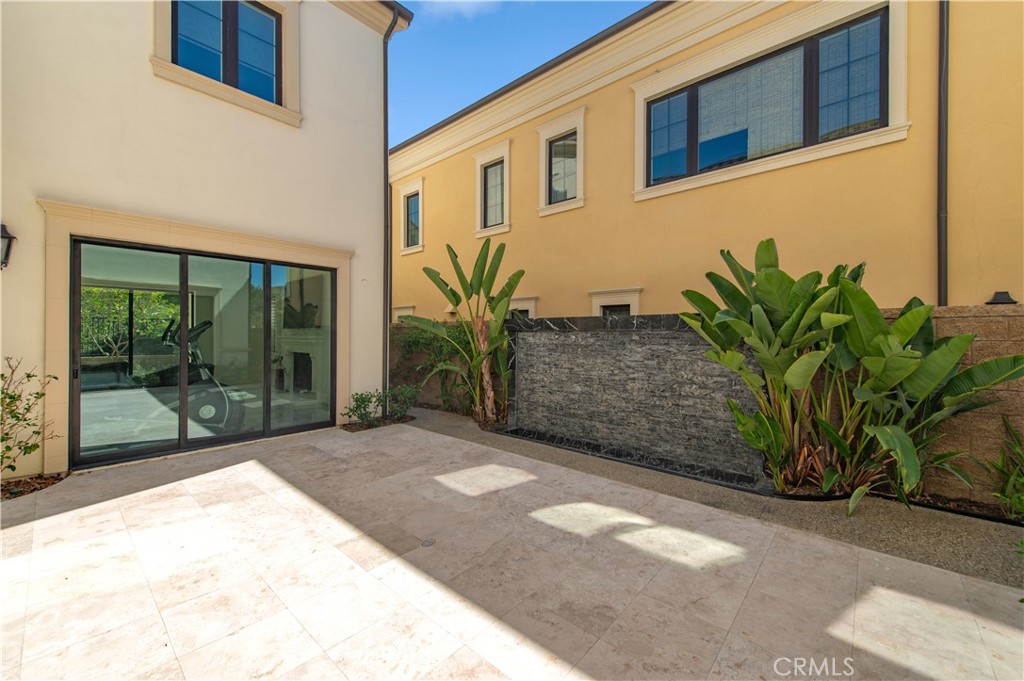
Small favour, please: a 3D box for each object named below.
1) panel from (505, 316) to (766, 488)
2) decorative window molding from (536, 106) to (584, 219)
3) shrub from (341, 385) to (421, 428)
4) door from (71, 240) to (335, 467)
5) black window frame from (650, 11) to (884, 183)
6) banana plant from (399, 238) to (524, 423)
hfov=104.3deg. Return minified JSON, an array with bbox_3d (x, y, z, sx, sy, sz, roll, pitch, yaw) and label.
[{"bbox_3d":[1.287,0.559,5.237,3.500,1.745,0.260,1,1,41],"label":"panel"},{"bbox_3d":[1.039,-3.731,8.473,1.214,2.005,0.140,1,1,41],"label":"decorative window molding"},{"bbox_3d":[-2.168,1.065,6.609,0.580,0.610,1.200,1,1,41],"label":"shrub"},{"bbox_3d":[-3.721,0.120,5.258,0.120,2.480,2.822,1,1,41],"label":"door"},{"bbox_3d":[3.711,-3.571,6.259,3.222,1.559,0.120,1,1,41],"label":"black window frame"},{"bbox_3d":[-0.842,-0.161,6.491,1.850,3.020,1.430,1,1,41],"label":"banana plant"}]

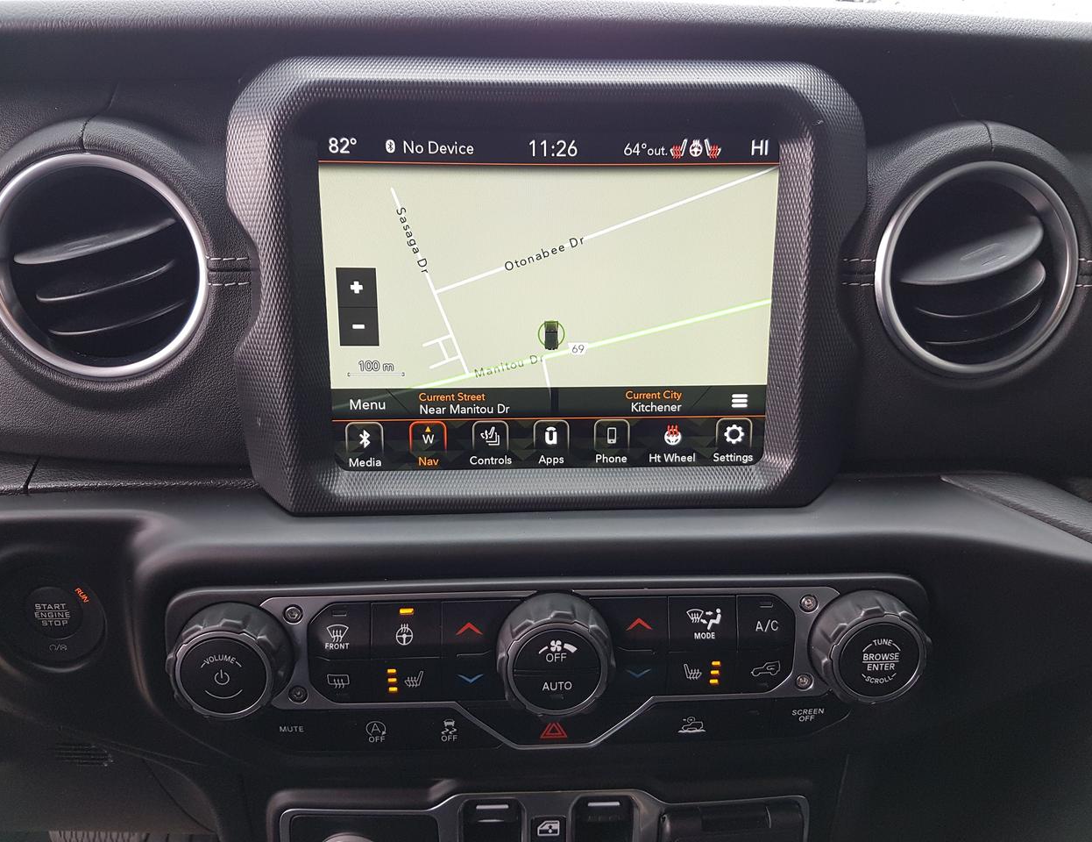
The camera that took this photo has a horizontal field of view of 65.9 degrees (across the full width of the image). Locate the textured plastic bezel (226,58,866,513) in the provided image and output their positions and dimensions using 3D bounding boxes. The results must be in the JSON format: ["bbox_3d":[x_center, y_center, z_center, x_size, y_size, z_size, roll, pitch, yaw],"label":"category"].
[{"bbox_3d":[0.001,-0.048,0.325,0.230,0.167,0.036,-1,12,-3],"label":"textured plastic bezel"}]

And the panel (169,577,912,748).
[{"bbox_3d":[0.004,0.092,0.305,0.282,0.066,0.032,-1,6,-3],"label":"panel"}]

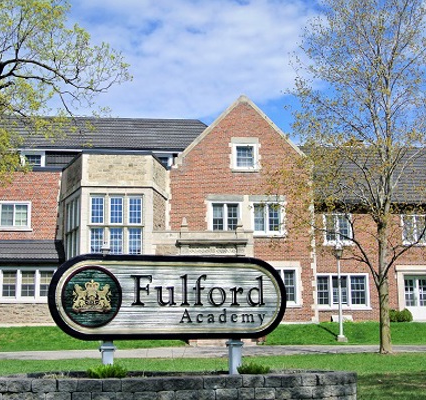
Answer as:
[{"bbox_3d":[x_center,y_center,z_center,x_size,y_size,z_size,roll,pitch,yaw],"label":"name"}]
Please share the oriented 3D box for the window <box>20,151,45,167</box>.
[{"bbox_3d":[-9.675,-2.194,37.694,1.294,0.901,0.200,0,-10,-5],"label":"window"}]

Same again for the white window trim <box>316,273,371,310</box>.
[{"bbox_3d":[7.068,4.995,38.248,3.197,2.061,0.200,0,-10,-4],"label":"white window trim"}]

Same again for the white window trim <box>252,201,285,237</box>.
[{"bbox_3d":[2.771,0.969,34.923,1.712,1.767,0.200,0,-10,-4],"label":"white window trim"}]

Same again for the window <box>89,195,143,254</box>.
[{"bbox_3d":[-4.323,1.152,31.332,2.430,2.848,0.170,0,-10,-4],"label":"window"}]

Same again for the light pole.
[{"bbox_3d":[5.526,4.017,30.683,0.450,4.244,0.450,0,-10,-4],"label":"light pole"}]

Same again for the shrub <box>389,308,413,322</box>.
[{"bbox_3d":[10.483,6.439,39.023,1.318,0.770,1.000,0,-10,-5],"label":"shrub"}]

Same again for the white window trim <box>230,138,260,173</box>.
[{"bbox_3d":[1.608,-2.244,35.427,1.503,1.797,0.200,0,-10,-4],"label":"white window trim"}]

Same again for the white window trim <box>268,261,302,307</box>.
[{"bbox_3d":[3.593,4.311,35.961,1.924,2.349,0.250,0,-10,-5],"label":"white window trim"}]

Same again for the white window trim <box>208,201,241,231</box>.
[{"bbox_3d":[0.573,0.903,34.763,1.696,1.734,0.200,0,-10,-4],"label":"white window trim"}]

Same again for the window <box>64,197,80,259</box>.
[{"bbox_3d":[-6.624,1.450,32.821,0.170,2.848,3.292,4,-11,-23],"label":"window"}]

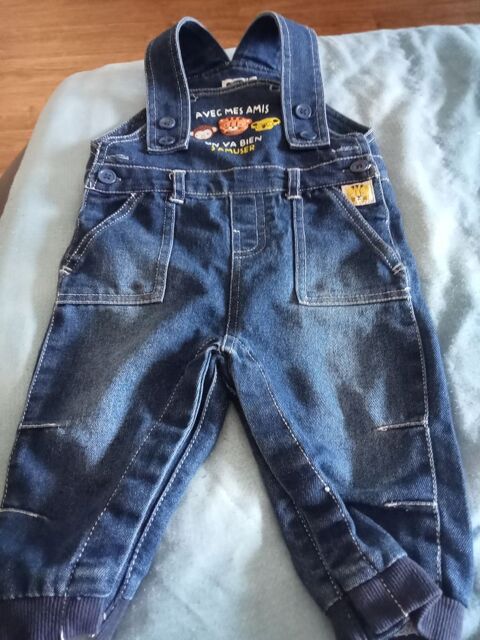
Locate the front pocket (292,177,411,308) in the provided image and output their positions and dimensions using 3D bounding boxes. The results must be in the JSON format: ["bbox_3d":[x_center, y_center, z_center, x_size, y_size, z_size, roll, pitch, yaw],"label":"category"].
[{"bbox_3d":[0.089,-0.063,0.418,0.093,0.012,0.126,1,60,-2],"label":"front pocket"}]

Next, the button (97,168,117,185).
[{"bbox_3d":[-0.114,-0.123,0.445,0.016,0.004,0.016,1,60,-1],"label":"button"}]

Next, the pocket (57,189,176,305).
[{"bbox_3d":[-0.097,-0.059,0.408,0.088,0.012,0.112,-1,60,-2],"label":"pocket"}]

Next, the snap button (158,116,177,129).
[{"bbox_3d":[-0.067,-0.183,0.481,0.016,0.004,0.016,1,60,-1],"label":"snap button"}]

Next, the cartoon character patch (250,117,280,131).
[{"bbox_3d":[0.025,-0.183,0.485,0.029,0.003,0.019,-13,61,-9],"label":"cartoon character patch"}]

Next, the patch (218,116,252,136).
[{"bbox_3d":[-0.004,-0.181,0.482,0.032,0.003,0.025,-12,61,-9],"label":"patch"}]

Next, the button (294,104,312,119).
[{"bbox_3d":[0.061,-0.199,0.495,0.016,0.004,0.016,1,60,-1],"label":"button"}]

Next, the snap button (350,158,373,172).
[{"bbox_3d":[0.108,-0.138,0.461,0.016,0.004,0.016,1,60,-1],"label":"snap button"}]

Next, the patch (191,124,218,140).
[{"bbox_3d":[-0.033,-0.173,0.477,0.026,0.003,0.020,-17,62,-11],"label":"patch"}]

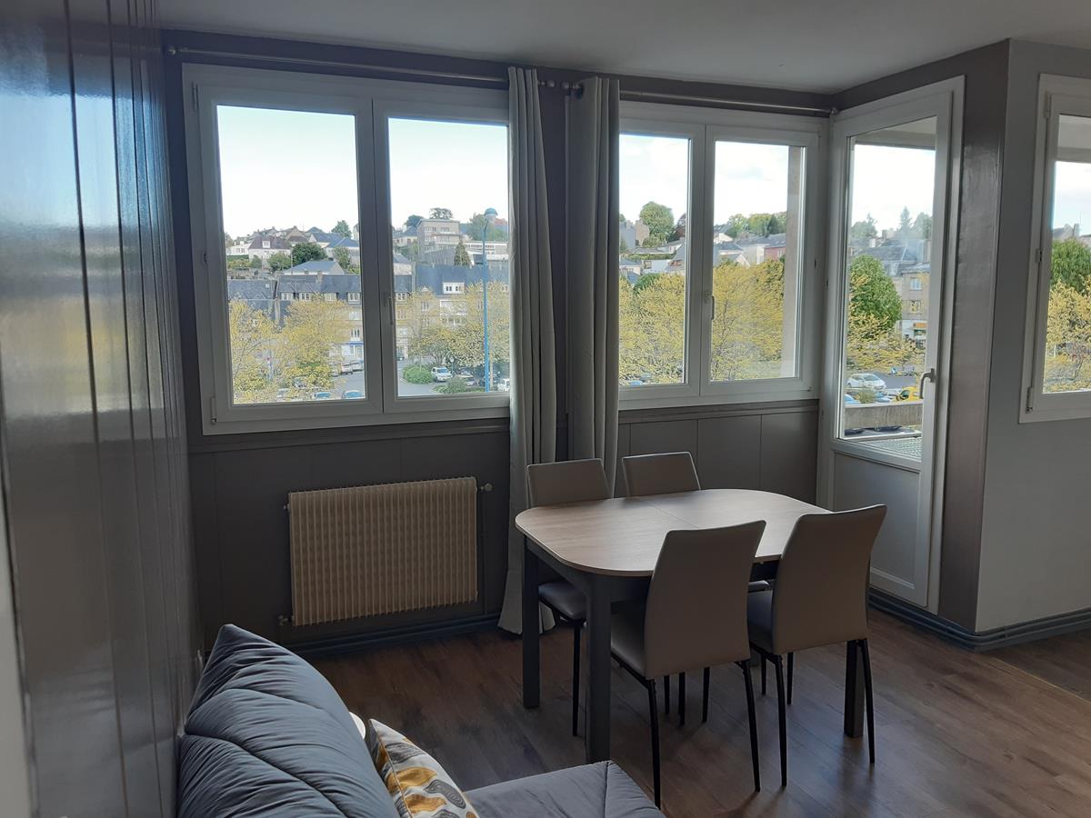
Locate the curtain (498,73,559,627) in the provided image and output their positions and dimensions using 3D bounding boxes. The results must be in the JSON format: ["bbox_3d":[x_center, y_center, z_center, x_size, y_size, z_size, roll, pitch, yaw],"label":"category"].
[{"bbox_3d":[-0.075,-0.209,3.732,0.272,2.560,0.185,-3,7,-20],"label":"curtain"}]

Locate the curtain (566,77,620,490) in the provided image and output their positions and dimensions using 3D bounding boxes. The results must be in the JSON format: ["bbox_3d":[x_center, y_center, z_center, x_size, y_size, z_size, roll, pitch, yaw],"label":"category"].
[{"bbox_3d":[0.218,-0.230,3.846,0.281,2.552,0.170,-3,7,-20],"label":"curtain"}]

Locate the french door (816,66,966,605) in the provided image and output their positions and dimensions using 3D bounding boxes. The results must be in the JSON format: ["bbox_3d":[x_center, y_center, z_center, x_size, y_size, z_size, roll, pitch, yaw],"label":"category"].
[{"bbox_3d":[1.682,-0.281,4.077,0.080,2.449,0.765,-4,8,-28],"label":"french door"}]

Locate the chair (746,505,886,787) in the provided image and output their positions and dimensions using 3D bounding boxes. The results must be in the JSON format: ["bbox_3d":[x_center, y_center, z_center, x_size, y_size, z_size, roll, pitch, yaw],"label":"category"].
[{"bbox_3d":[0.857,0.738,2.872,0.405,0.904,0.510,-3,7,-20],"label":"chair"}]

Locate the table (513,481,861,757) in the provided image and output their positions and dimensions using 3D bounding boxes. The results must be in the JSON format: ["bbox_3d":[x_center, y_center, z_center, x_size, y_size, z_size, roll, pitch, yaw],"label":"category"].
[{"bbox_3d":[0.543,0.792,3.081,1.221,0.752,0.912,-3,7,-20],"label":"table"}]

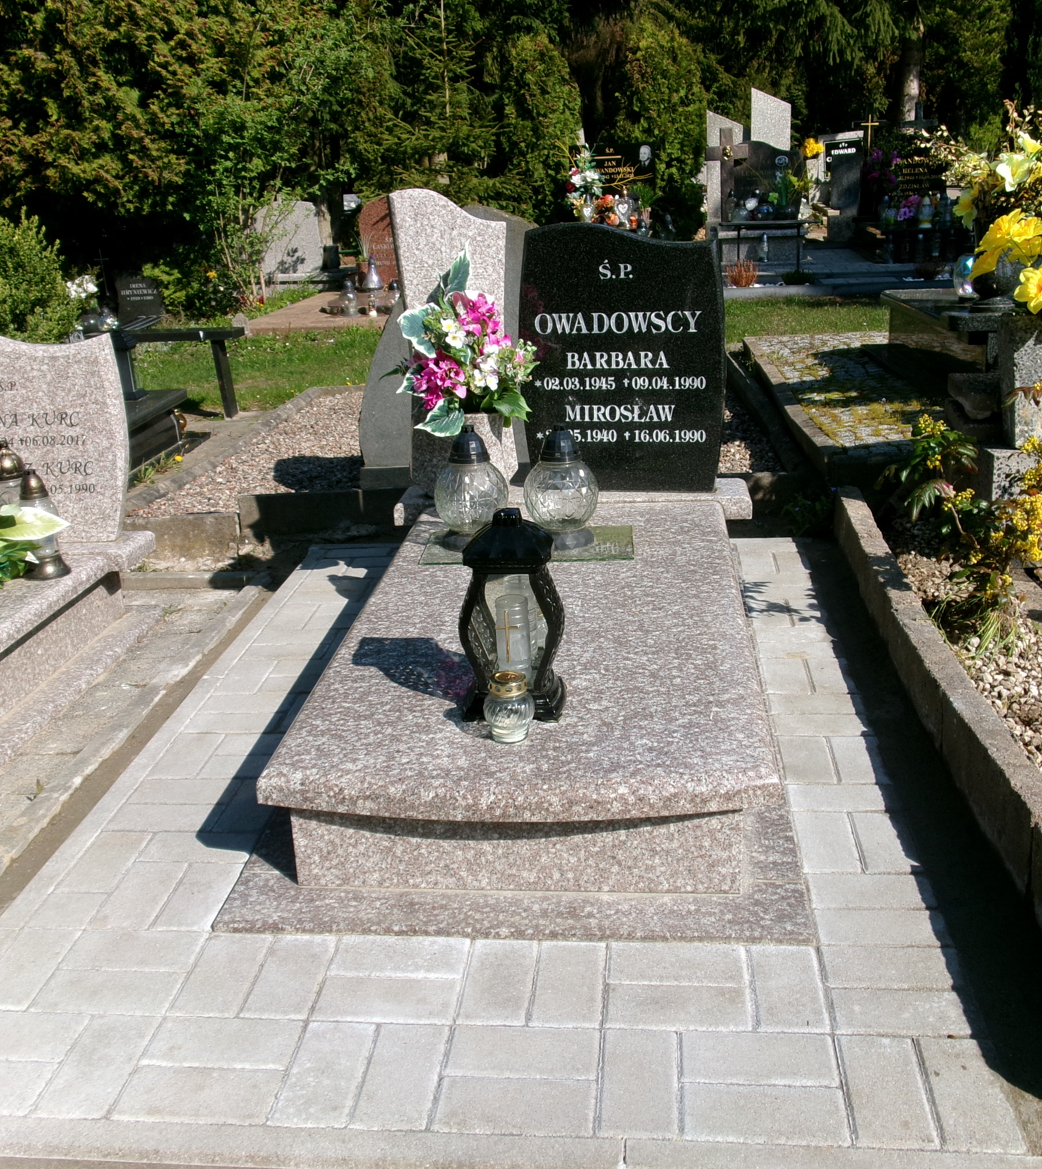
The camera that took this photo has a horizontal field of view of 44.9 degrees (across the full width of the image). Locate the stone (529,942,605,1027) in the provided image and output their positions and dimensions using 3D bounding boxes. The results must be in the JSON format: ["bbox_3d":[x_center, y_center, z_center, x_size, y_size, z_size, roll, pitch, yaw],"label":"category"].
[{"bbox_3d":[0.071,0.596,1.806,0.098,0.060,0.191,-1,19,6],"label":"stone"}]

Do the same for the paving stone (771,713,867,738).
[{"bbox_3d":[0.616,0.314,2.564,0.200,0.055,0.100,-1,19,6],"label":"paving stone"}]

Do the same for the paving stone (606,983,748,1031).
[{"bbox_3d":[0.218,0.611,1.753,0.200,0.055,0.100,-1,19,6],"label":"paving stone"}]

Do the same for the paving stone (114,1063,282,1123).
[{"bbox_3d":[-0.419,0.695,1.659,0.200,0.060,0.100,-1,19,6],"label":"paving stone"}]

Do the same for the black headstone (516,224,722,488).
[{"bbox_3d":[0.266,-0.595,3.326,0.530,0.700,0.080,1,19,11],"label":"black headstone"}]

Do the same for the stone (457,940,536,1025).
[{"bbox_3d":[-0.031,0.597,1.829,0.100,0.055,0.200,-1,19,6],"label":"stone"}]

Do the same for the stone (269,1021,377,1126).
[{"bbox_3d":[-0.258,0.674,1.684,0.100,0.060,0.199,-1,19,6],"label":"stone"}]

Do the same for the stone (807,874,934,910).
[{"bbox_3d":[0.546,0.506,1.982,0.200,0.060,0.100,-1,19,6],"label":"stone"}]

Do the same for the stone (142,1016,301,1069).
[{"bbox_3d":[-0.401,0.649,1.720,0.197,0.060,0.095,-1,19,6],"label":"stone"}]

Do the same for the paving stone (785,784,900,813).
[{"bbox_3d":[0.585,0.411,2.273,0.196,0.060,0.097,-1,19,6],"label":"paving stone"}]

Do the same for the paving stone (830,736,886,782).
[{"bbox_3d":[0.654,0.367,2.443,0.100,0.060,0.200,-1,19,6],"label":"paving stone"}]

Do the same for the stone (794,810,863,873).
[{"bbox_3d":[0.518,0.462,2.135,0.093,0.060,0.199,-1,19,6],"label":"stone"}]

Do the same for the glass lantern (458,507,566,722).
[{"bbox_3d":[-0.016,0.038,2.135,0.172,0.347,0.168,-1,19,6],"label":"glass lantern"}]

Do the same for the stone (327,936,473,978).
[{"bbox_3d":[-0.183,0.592,1.917,0.200,0.060,0.100,-1,19,6],"label":"stone"}]

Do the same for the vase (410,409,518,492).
[{"bbox_3d":[-0.156,-0.367,3.493,0.280,0.230,0.170,-1,18,6],"label":"vase"}]

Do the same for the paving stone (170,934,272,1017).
[{"bbox_3d":[-0.439,0.602,1.875,0.100,0.055,0.200,-1,19,6],"label":"paving stone"}]

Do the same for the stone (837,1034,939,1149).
[{"bbox_3d":[0.458,0.657,1.584,0.100,0.055,0.200,-1,19,6],"label":"stone"}]

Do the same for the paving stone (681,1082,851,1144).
[{"bbox_3d":[0.304,0.688,1.580,0.200,0.060,0.100,-1,19,6],"label":"paving stone"}]

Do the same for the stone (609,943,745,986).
[{"bbox_3d":[0.231,0.587,1.867,0.200,0.060,0.099,-1,19,6],"label":"stone"}]

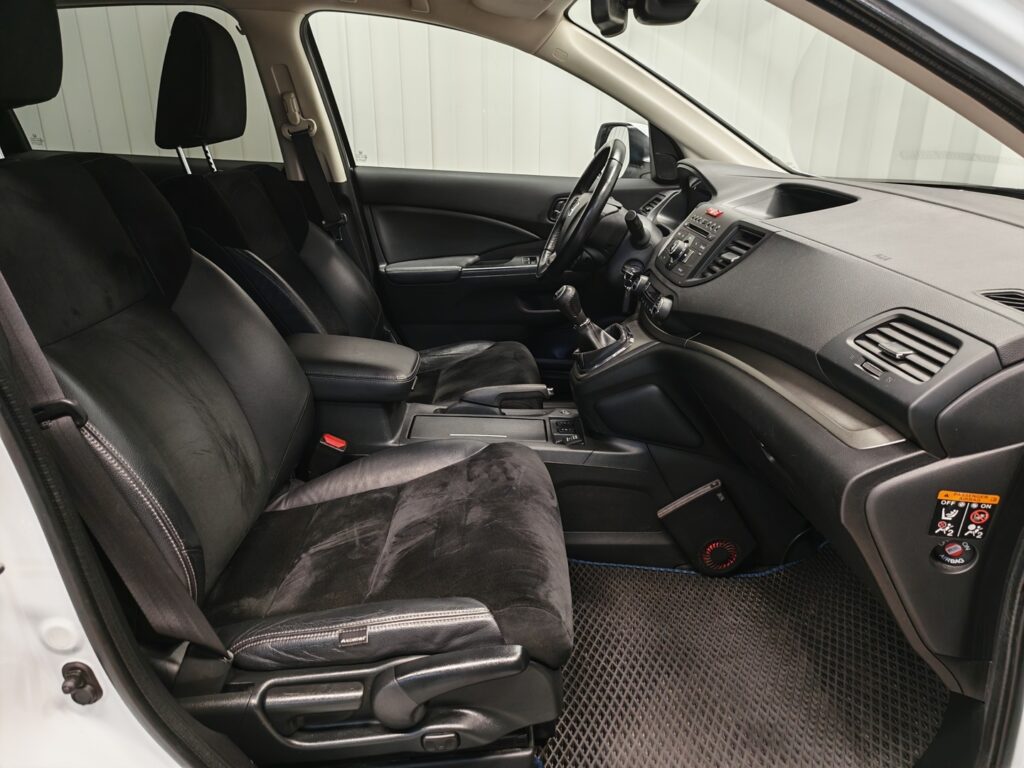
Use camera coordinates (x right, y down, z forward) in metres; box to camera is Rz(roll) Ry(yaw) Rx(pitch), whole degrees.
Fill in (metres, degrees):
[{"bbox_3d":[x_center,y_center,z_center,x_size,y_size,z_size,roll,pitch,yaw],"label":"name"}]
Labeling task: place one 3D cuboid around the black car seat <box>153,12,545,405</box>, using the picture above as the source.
[{"bbox_3d":[-0.350,-0.290,1.607,0.870,1.050,0.530,0,19,-1],"label":"black car seat"}]

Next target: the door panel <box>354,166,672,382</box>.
[{"bbox_3d":[0.030,-0.308,1.935,0.940,0.590,0.140,0,19,-1],"label":"door panel"}]

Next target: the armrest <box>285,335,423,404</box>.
[{"bbox_3d":[-0.344,-0.034,1.299,0.330,0.090,0.190,0,19,-1],"label":"armrest"}]

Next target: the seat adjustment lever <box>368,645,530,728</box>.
[{"bbox_3d":[-0.061,0.324,0.728,0.160,0.062,0.042,-16,18,4],"label":"seat adjustment lever"}]

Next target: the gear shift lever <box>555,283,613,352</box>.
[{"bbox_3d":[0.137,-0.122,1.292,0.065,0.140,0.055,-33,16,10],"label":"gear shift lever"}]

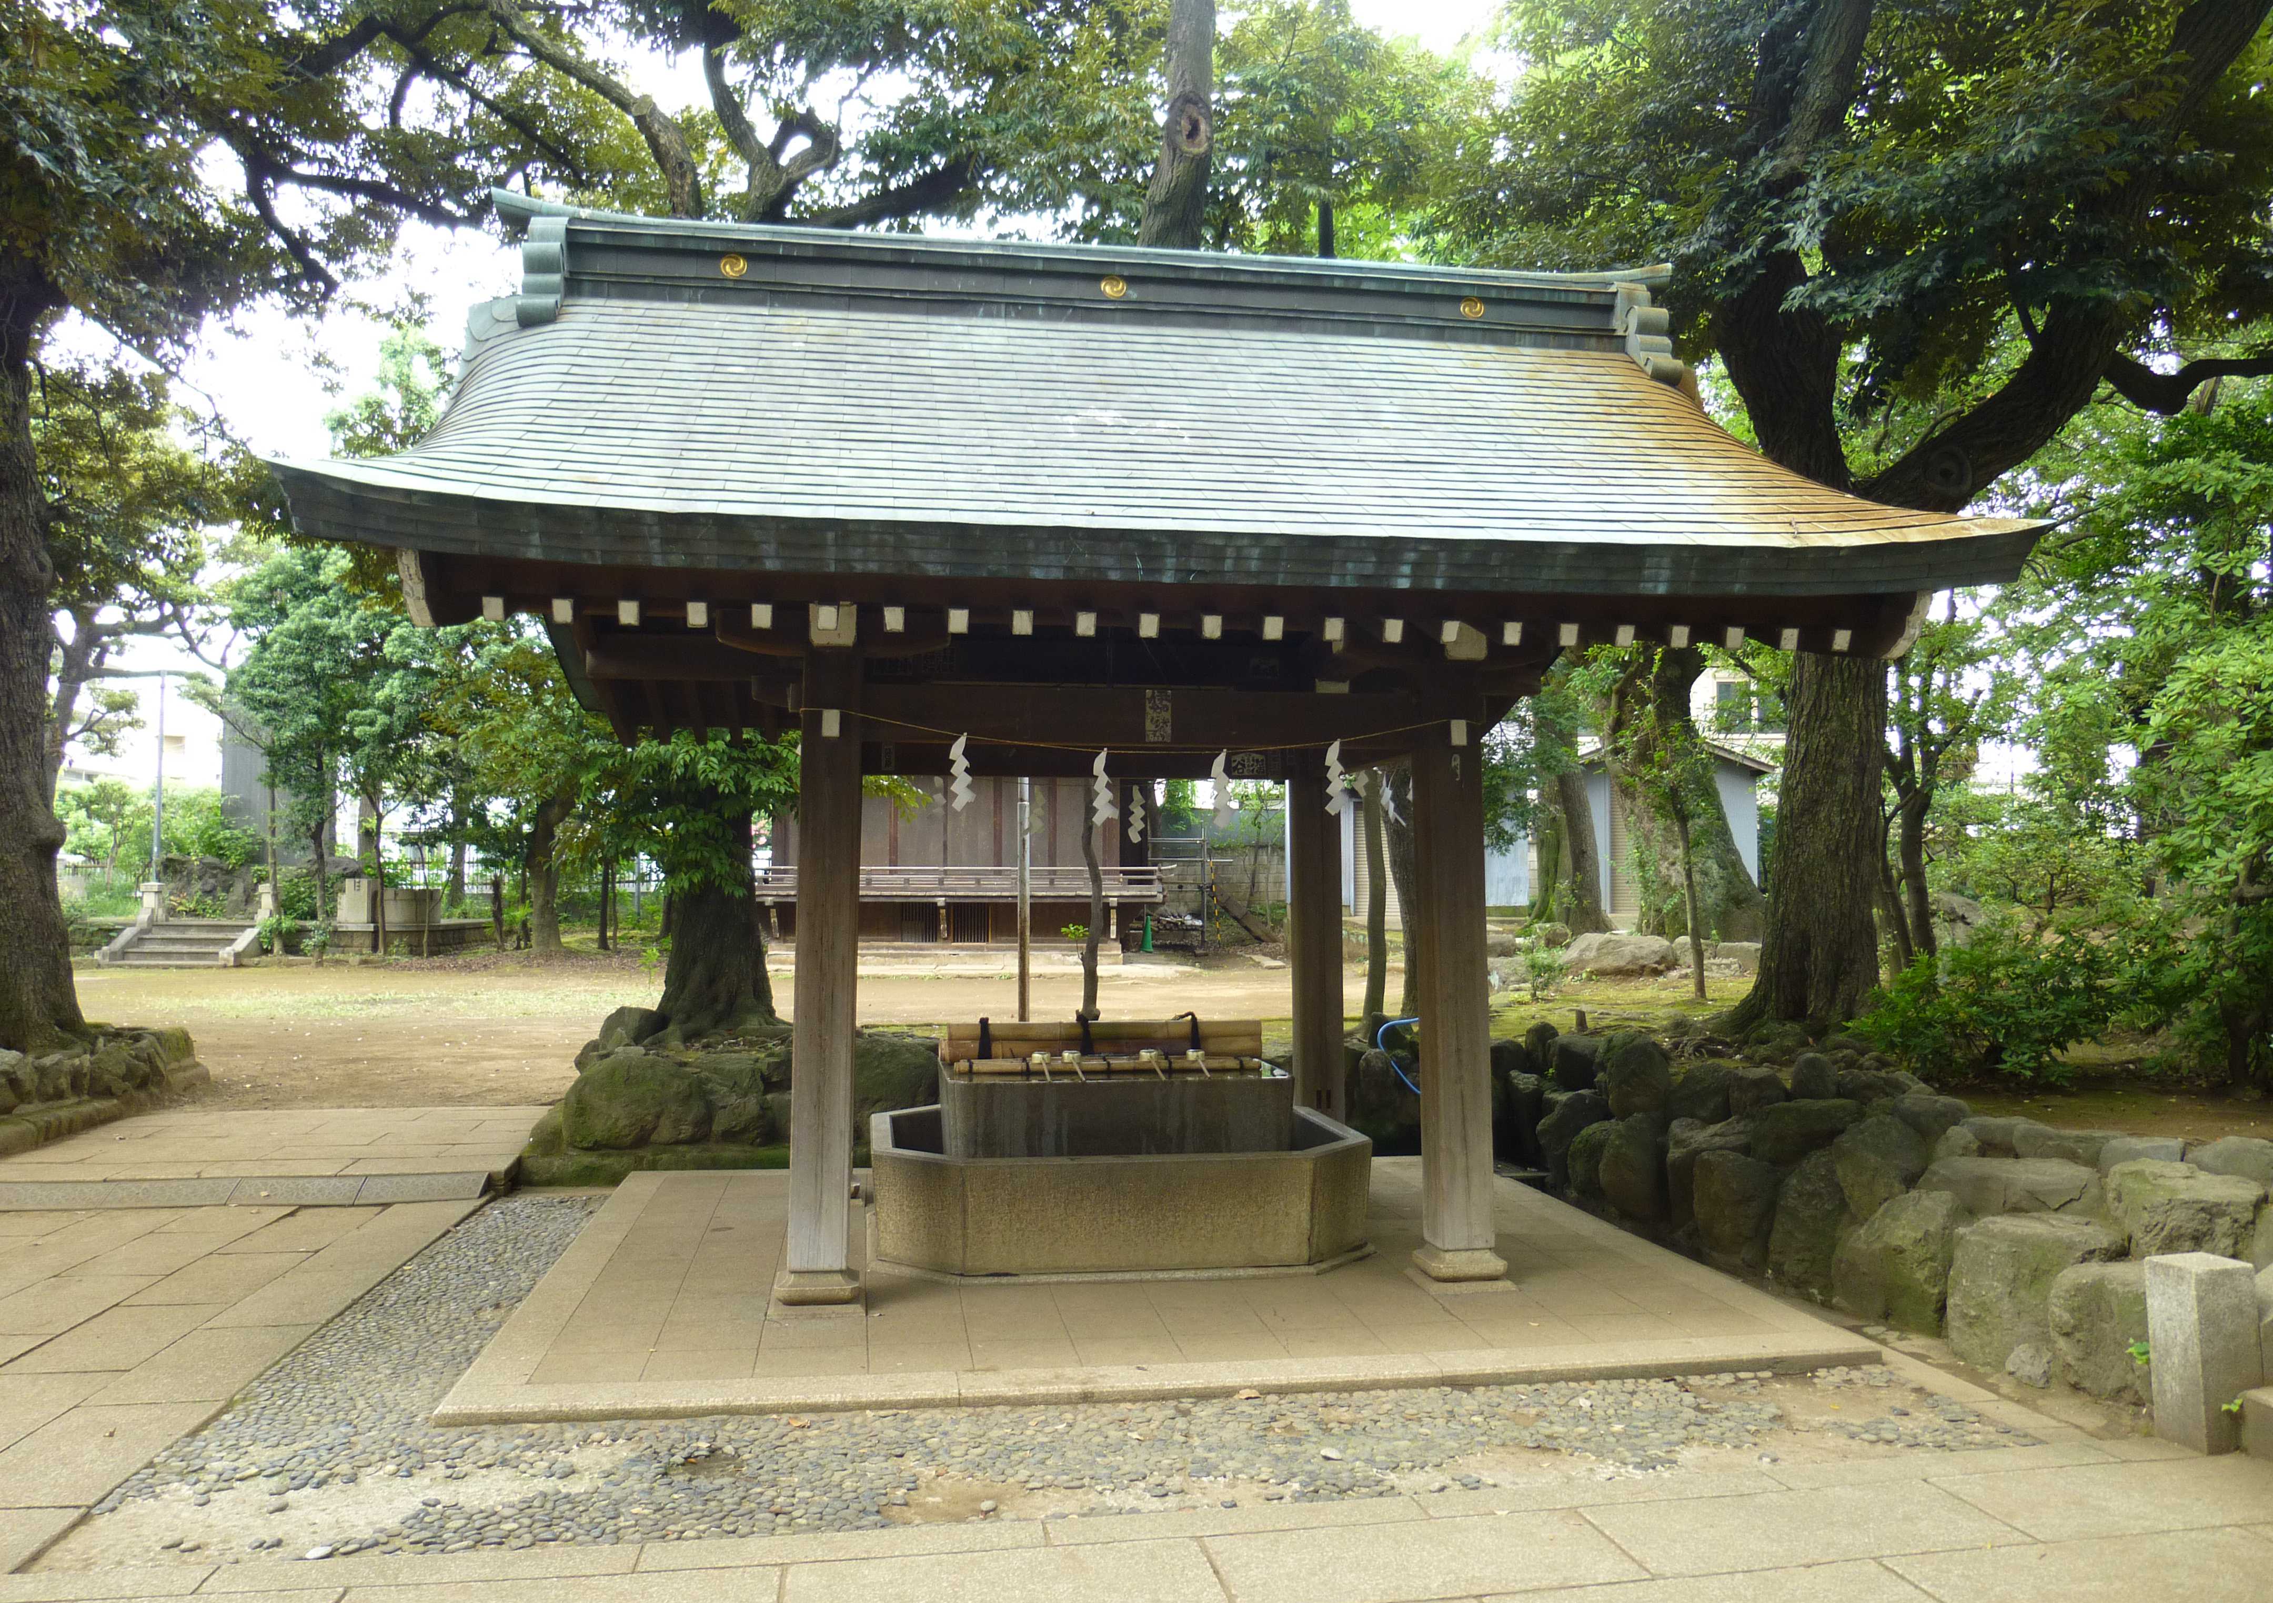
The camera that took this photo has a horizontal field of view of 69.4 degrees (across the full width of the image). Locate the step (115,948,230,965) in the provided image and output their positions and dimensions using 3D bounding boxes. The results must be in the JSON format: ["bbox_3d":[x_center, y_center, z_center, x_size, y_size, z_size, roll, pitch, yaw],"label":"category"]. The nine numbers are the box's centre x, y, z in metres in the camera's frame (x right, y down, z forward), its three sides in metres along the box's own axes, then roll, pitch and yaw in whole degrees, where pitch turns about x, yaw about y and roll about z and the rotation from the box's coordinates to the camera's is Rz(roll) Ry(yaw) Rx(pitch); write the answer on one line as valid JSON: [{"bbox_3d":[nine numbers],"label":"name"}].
[{"bbox_3d":[-14.658,2.366,25.000,1.600,0.220,0.400,0,-3,0],"label":"step"}]

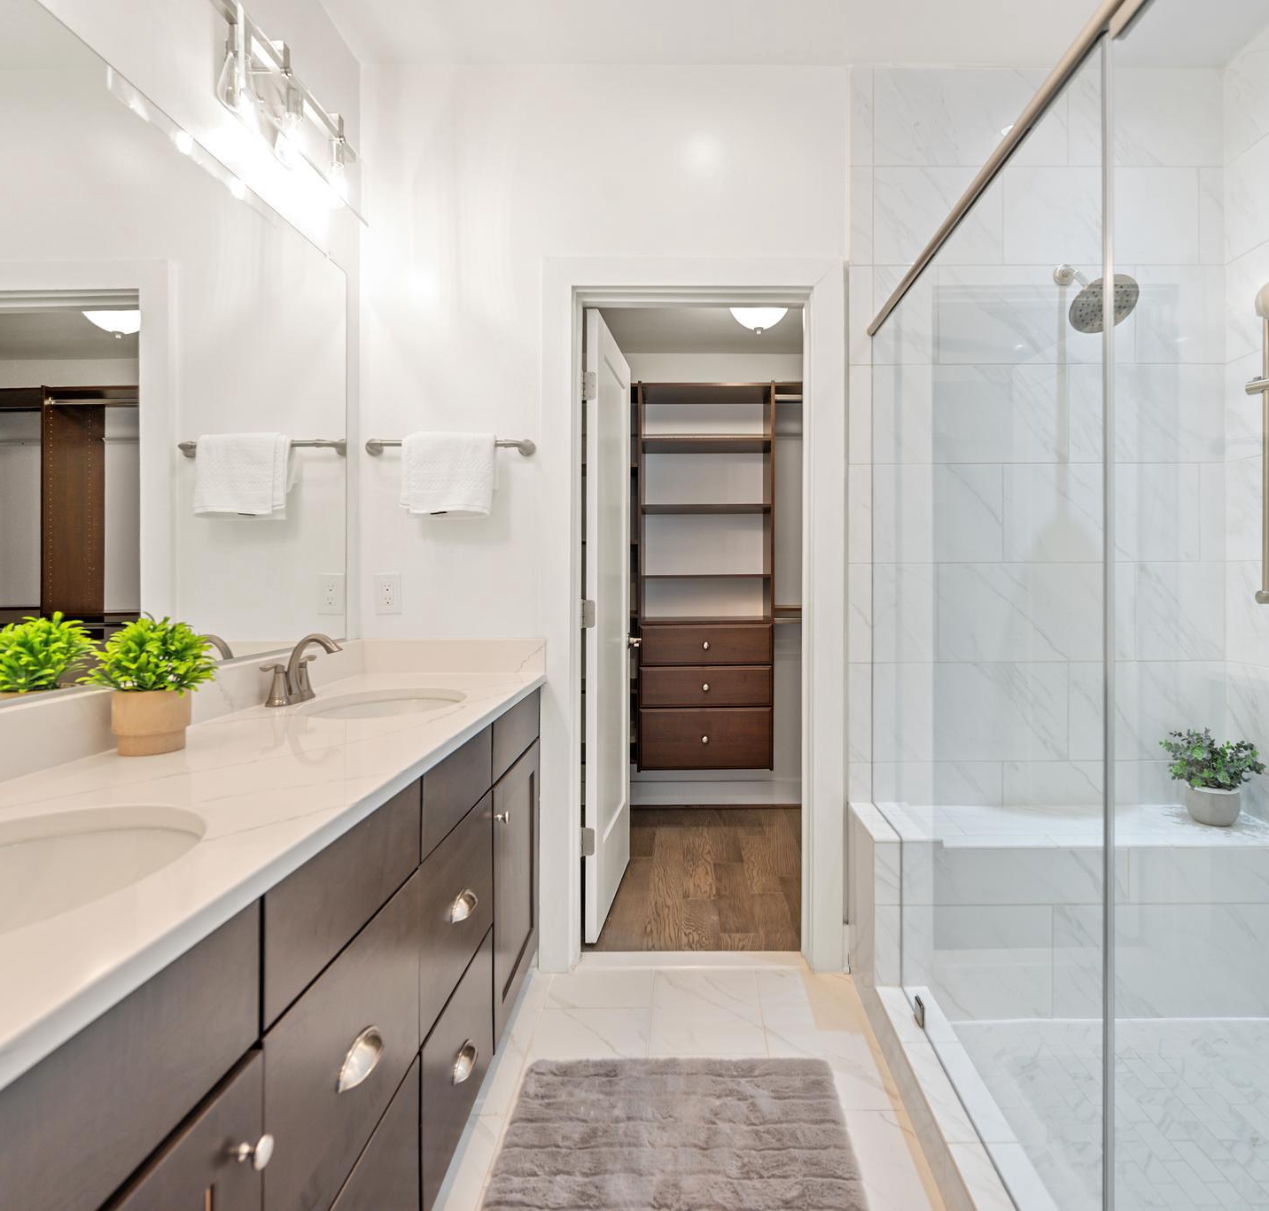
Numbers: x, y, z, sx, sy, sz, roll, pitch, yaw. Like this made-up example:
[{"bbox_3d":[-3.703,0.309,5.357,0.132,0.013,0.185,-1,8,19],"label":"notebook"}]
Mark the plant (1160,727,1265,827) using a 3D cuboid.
[{"bbox_3d":[1.637,0.473,2.000,0.250,0.262,0.240,0,1,2],"label":"plant"}]

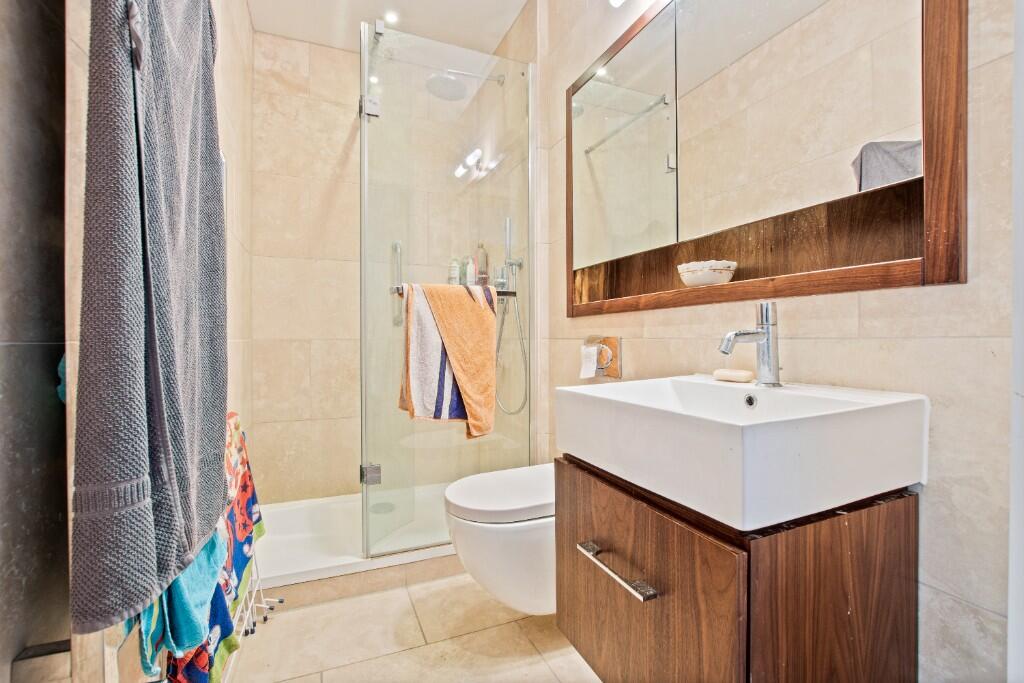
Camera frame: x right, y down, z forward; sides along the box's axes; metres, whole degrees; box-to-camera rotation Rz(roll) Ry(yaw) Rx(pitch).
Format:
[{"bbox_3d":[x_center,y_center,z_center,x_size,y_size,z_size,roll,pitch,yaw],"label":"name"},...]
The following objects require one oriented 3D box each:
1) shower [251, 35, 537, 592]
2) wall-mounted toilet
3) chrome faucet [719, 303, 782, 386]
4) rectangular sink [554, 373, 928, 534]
[{"bbox_3d":[-0.569,-0.179,1.929,1.160,2.050,0.730,0,0,-21],"label":"shower"},{"bbox_3d":[0.049,0.676,1.453,0.530,0.375,0.365,0,0,-24],"label":"wall-mounted toilet"},{"bbox_3d":[0.485,0.008,0.860,0.152,0.173,0.050,0,0,-24],"label":"chrome faucet"},{"bbox_3d":[0.388,0.168,0.830,0.426,0.138,0.468,0,0,-24],"label":"rectangular sink"}]

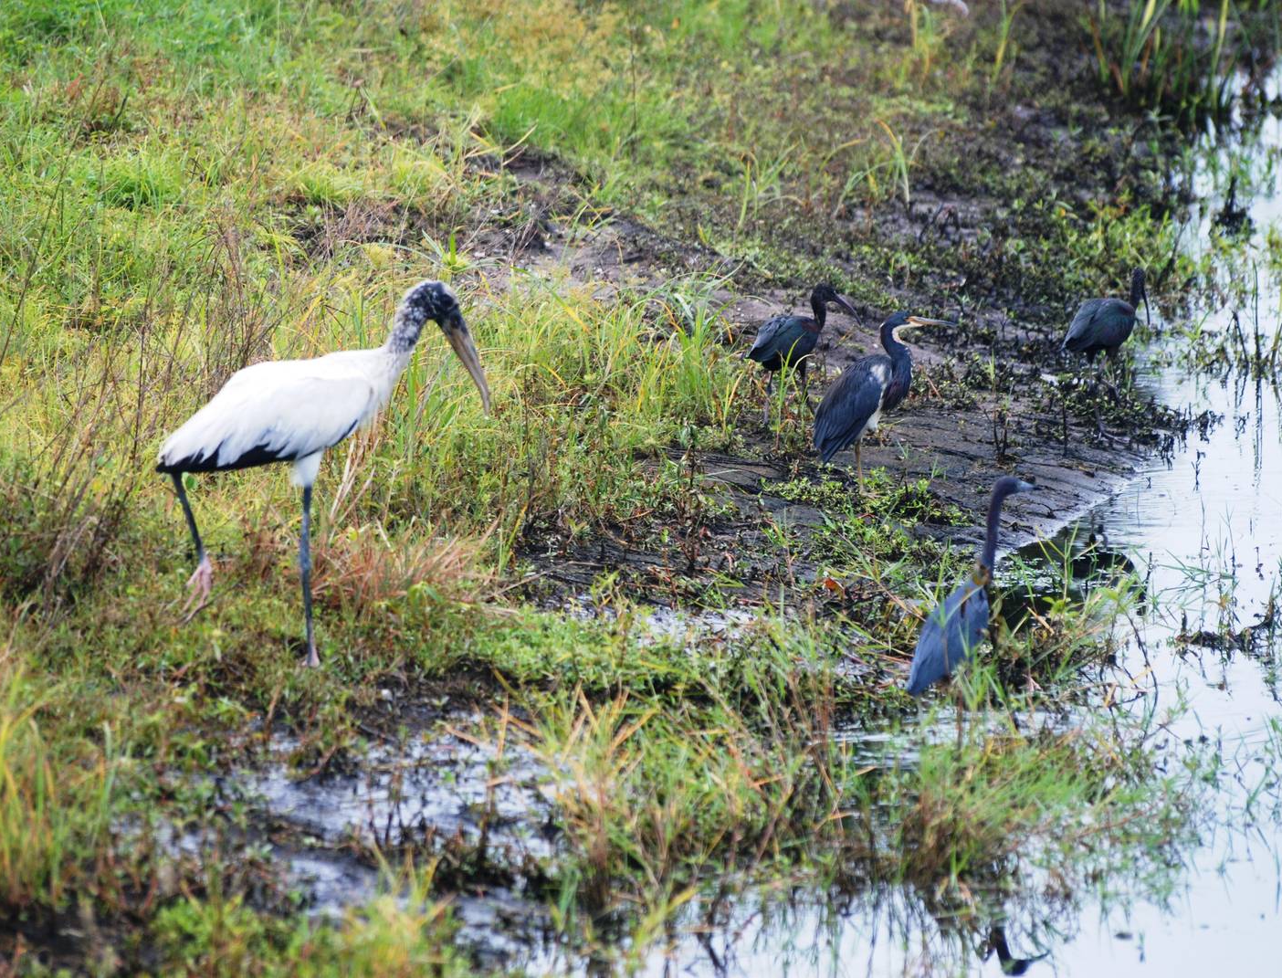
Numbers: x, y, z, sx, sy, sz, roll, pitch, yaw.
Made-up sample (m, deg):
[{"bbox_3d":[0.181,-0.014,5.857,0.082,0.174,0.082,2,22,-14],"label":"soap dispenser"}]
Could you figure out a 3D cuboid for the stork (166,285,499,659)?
[{"bbox_3d":[-0.705,-0.033,26.300,0.720,0.850,0.250,0,5,6],"label":"stork"}]

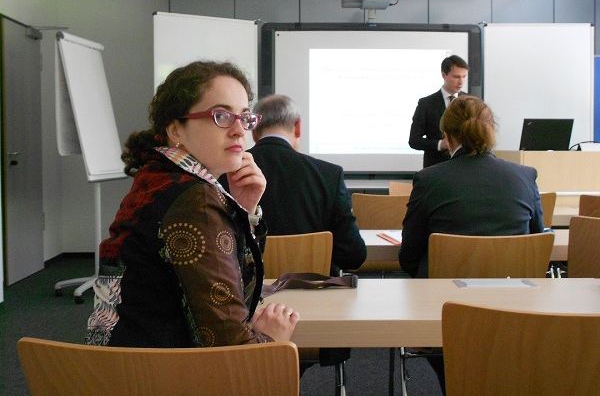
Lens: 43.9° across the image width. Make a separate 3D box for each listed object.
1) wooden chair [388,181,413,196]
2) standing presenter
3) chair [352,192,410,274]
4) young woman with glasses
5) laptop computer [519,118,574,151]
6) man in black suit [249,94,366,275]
[{"bbox_3d":[0.910,0.306,6.037,0.500,0.850,0.540,0,4,0],"label":"wooden chair"},{"bbox_3d":[0.975,-0.094,5.206,0.520,1.765,0.380,-4,5,-42],"label":"standing presenter"},{"bbox_3d":[0.520,0.396,4.720,0.500,0.855,0.540,0,4,0],"label":"chair"},{"bbox_3d":[-0.190,0.393,1.532,0.720,1.310,0.540,-3,5,-38],"label":"young woman with glasses"},{"bbox_3d":[1.737,-0.447,5.322,0.345,0.222,0.320,0,4,0],"label":"laptop computer"},{"bbox_3d":[-0.030,0.287,2.887,0.570,1.330,0.800,0,4,0],"label":"man in black suit"}]

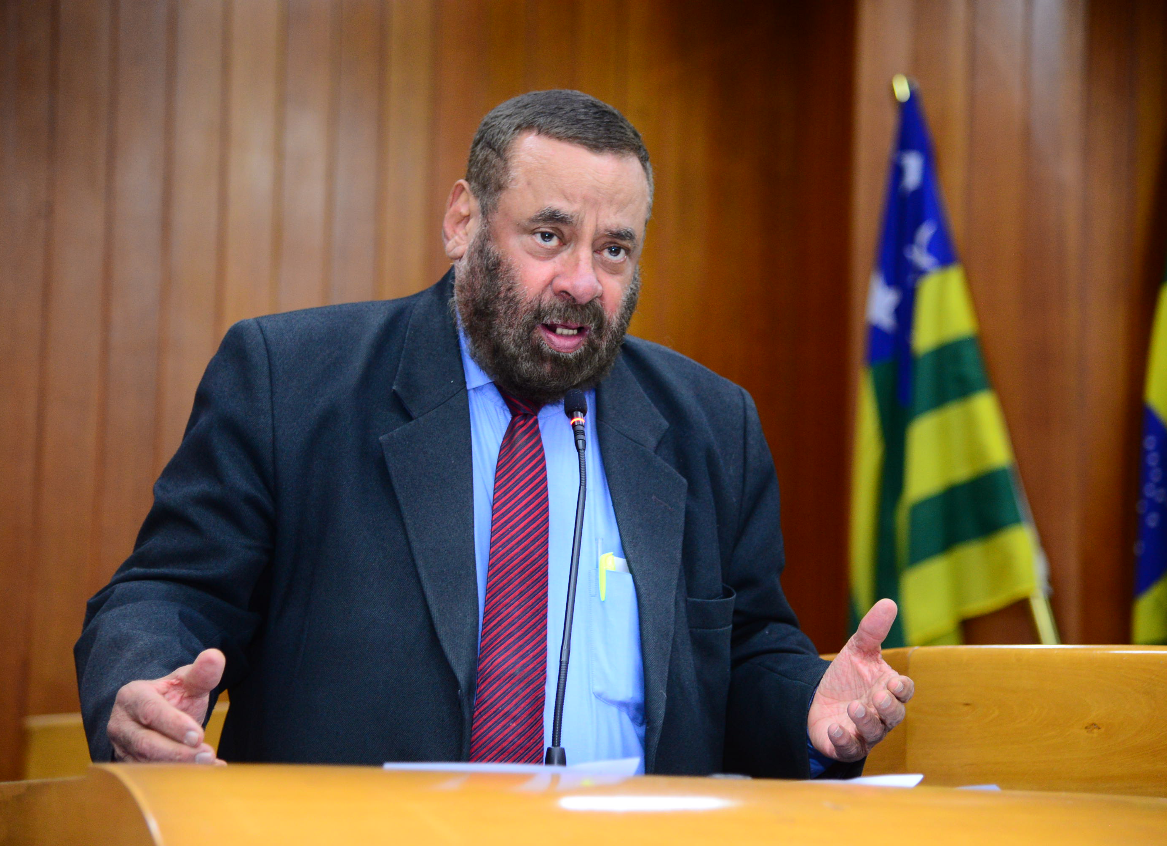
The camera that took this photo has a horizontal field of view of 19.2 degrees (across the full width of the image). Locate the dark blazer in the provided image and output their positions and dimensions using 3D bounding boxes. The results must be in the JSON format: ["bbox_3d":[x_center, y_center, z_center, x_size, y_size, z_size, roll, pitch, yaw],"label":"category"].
[{"bbox_3d":[-0.115,0.235,2.860,0.640,0.750,0.410,4,-8,-20],"label":"dark blazer"}]

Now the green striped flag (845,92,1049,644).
[{"bbox_3d":[0.630,0.000,6.000,0.350,1.150,0.230,1,-8,0],"label":"green striped flag"}]

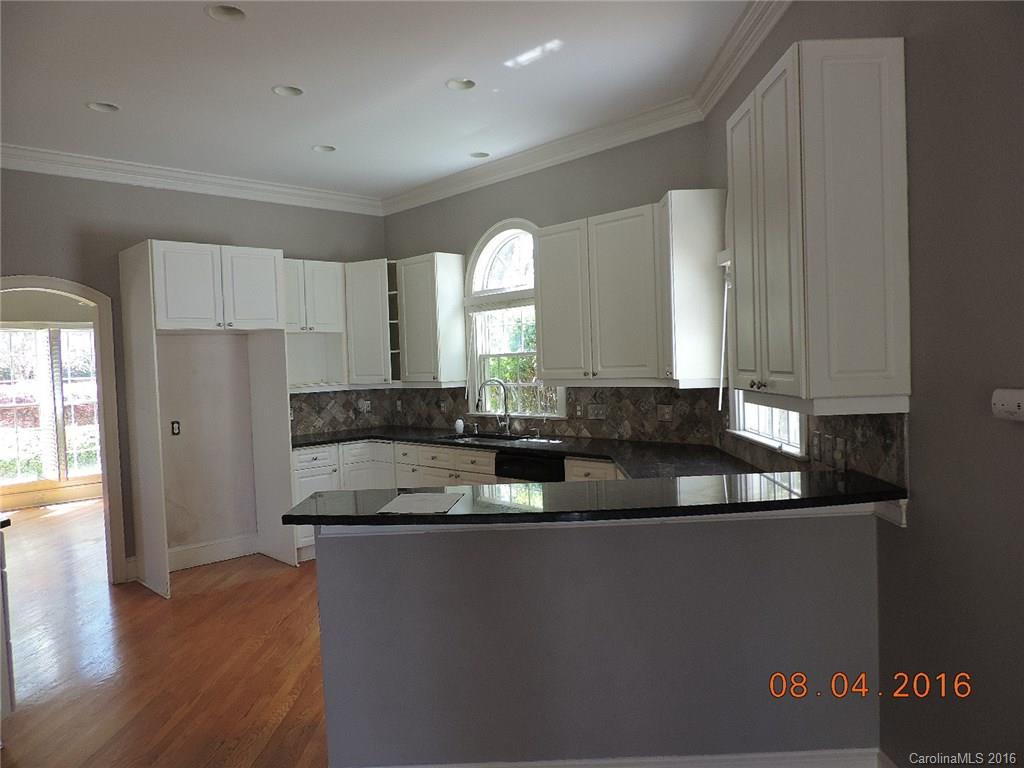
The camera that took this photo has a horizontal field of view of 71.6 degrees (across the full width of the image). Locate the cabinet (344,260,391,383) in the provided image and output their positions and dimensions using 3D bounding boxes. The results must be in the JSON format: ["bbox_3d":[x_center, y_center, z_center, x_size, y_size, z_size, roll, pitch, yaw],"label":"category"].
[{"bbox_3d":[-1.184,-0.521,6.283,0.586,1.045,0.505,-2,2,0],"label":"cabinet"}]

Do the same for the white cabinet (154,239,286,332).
[{"bbox_3d":[-2.264,-0.674,5.213,0.926,0.588,0.672,-4,2,-45],"label":"white cabinet"}]

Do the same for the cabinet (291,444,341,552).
[{"bbox_3d":[-1.738,0.901,5.754,0.424,0.838,0.626,-4,2,-45],"label":"cabinet"}]

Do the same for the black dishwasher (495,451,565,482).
[{"bbox_3d":[0.331,0.863,4.782,0.606,0.843,0.626,-4,2,-45],"label":"black dishwasher"}]

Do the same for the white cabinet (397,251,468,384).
[{"bbox_3d":[-0.661,-0.509,5.931,0.318,1.085,0.518,-4,2,-45],"label":"white cabinet"}]

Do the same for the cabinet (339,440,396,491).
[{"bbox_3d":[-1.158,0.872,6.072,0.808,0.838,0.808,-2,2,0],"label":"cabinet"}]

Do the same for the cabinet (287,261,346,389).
[{"bbox_3d":[-1.784,-0.469,5.934,0.713,1.085,0.318,-4,2,-45],"label":"cabinet"}]

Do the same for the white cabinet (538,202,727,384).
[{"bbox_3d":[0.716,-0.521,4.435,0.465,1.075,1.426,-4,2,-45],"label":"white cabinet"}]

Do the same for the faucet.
[{"bbox_3d":[-0.136,0.176,5.419,0.263,0.434,0.071,-4,2,-45],"label":"faucet"}]

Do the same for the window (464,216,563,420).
[{"bbox_3d":[0.008,-0.488,5.519,0.111,1.525,1.096,-4,2,-45],"label":"window"}]

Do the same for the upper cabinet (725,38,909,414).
[{"bbox_3d":[1.009,-0.464,2.441,0.318,1.102,0.705,-2,2,1],"label":"upper cabinet"}]

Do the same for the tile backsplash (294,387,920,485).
[{"bbox_3d":[0.011,0.234,4.484,1.464,0.375,4.898,-4,2,-45],"label":"tile backsplash"}]

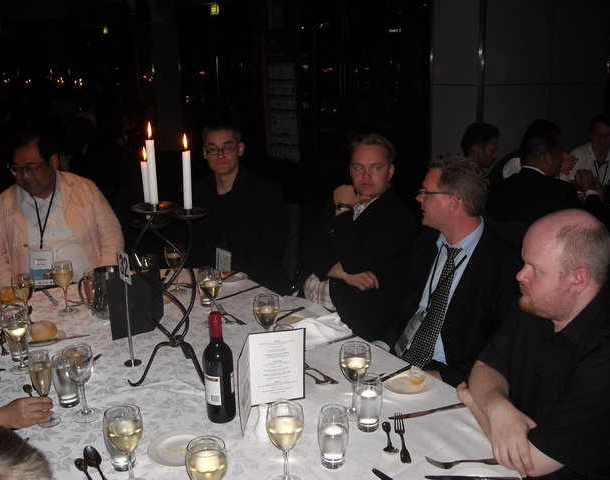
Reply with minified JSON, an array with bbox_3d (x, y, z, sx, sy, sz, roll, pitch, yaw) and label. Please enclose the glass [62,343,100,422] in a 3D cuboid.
[{"bbox_3d":[-0.582,0.378,1.700,0.079,0.190,0.079,0,16,0],"label":"glass"}]

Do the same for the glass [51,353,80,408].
[{"bbox_3d":[-0.626,0.373,1.710,0.067,0.136,0.067,-1,14,0],"label":"glass"}]

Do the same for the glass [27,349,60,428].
[{"bbox_3d":[-0.647,0.369,1.615,0.057,0.188,0.057,-1,14,0],"label":"glass"}]

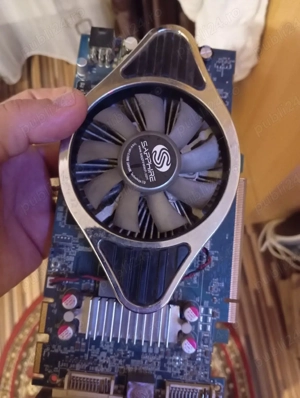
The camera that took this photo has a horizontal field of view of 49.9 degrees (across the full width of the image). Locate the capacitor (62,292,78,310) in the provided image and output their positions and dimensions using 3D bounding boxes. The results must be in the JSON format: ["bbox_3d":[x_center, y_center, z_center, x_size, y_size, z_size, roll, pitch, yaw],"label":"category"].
[{"bbox_3d":[-0.044,0.056,0.178,0.008,0.009,0.008,6,82,-1],"label":"capacitor"}]

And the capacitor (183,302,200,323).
[{"bbox_3d":[0.022,0.063,0.179,0.008,0.009,0.008,6,82,-1],"label":"capacitor"}]

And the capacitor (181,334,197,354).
[{"bbox_3d":[0.021,0.079,0.177,0.008,0.009,0.008,6,82,-1],"label":"capacitor"}]

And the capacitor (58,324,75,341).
[{"bbox_3d":[-0.045,0.072,0.176,0.008,0.009,0.008,6,82,-1],"label":"capacitor"}]

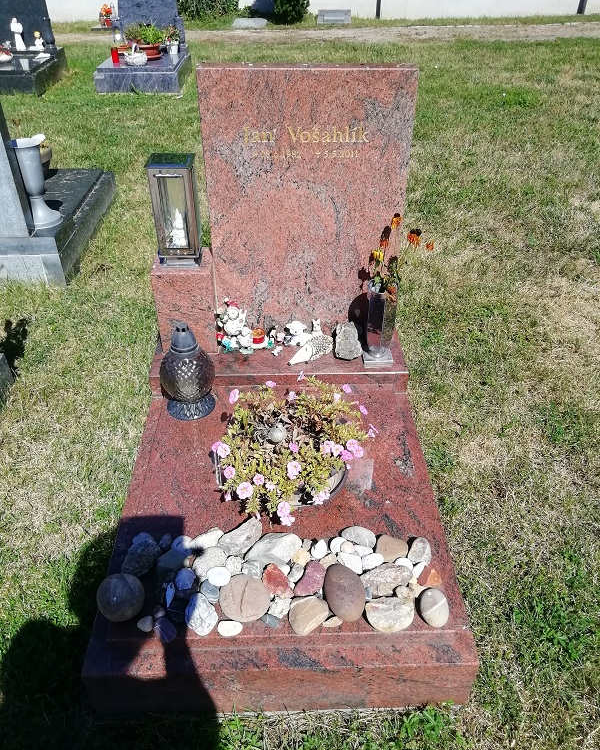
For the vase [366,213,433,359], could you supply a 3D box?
[{"bbox_3d":[0.286,-0.242,1.817,0.180,0.475,0.130,-1,38,-1],"label":"vase"}]

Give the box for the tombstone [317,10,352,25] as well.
[{"bbox_3d":[0.531,-5.712,9.554,0.530,0.220,0.300,-1,38,-1],"label":"tombstone"}]

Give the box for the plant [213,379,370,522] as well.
[{"bbox_3d":[-0.034,0.187,1.594,0.385,0.165,0.385,-1,38,-1],"label":"plant"}]

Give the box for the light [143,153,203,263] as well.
[{"bbox_3d":[-0.375,-0.501,1.839,0.130,0.310,0.130,-1,38,-1],"label":"light"}]

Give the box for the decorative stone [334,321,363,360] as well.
[{"bbox_3d":[0.162,-0.110,1.949,0.085,0.104,0.065,-1,38,-1],"label":"decorative stone"}]

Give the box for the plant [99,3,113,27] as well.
[{"bbox_3d":[-2.912,-5.403,9.009,0.170,0.310,0.170,-1,38,-1],"label":"plant"}]

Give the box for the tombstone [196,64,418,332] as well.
[{"bbox_3d":[0.025,-0.521,1.906,0.612,0.814,0.087,-1,33,-1],"label":"tombstone"}]

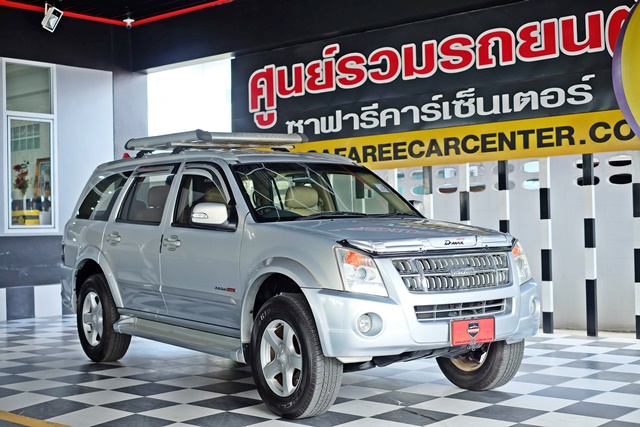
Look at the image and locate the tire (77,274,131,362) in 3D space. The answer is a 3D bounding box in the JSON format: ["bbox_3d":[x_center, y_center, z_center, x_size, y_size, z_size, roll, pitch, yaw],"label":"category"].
[{"bbox_3d":[-1.873,0.914,8.214,0.240,0.745,0.745,0,-1,-35],"label":"tire"}]

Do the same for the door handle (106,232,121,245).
[{"bbox_3d":[-1.688,0.213,7.732,0.055,0.112,0.240,0,-1,-35],"label":"door handle"}]

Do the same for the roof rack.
[{"bbox_3d":[-0.889,-0.593,8.094,1.020,0.140,1.540,0,-1,-35],"label":"roof rack"}]

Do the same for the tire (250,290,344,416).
[{"bbox_3d":[-0.141,0.858,5.705,0.240,0.745,0.745,0,-1,-35],"label":"tire"}]

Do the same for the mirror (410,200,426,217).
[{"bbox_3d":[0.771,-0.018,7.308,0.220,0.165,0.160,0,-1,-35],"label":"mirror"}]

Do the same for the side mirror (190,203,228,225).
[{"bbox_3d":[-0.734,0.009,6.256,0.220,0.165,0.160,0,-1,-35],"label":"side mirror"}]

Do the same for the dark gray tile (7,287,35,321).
[{"bbox_3d":[-3.796,1.141,11.966,0.020,0.400,0.400,-1,-1,41],"label":"dark gray tile"}]

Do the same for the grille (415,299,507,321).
[{"bbox_3d":[0.842,0.568,5.591,0.730,0.090,0.070,0,-1,-35],"label":"grille"}]

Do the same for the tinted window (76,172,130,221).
[{"bbox_3d":[-1.904,-0.138,8.313,0.050,0.430,0.970,24,-14,-32],"label":"tinted window"}]

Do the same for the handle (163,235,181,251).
[{"bbox_3d":[-1.077,0.220,6.847,0.055,0.112,0.240,0,-1,-35],"label":"handle"}]

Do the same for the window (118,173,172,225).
[{"bbox_3d":[-1.389,-0.124,7.544,0.045,0.450,0.900,24,-14,-32],"label":"window"}]

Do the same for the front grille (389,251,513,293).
[{"bbox_3d":[0.824,0.354,5.616,0.920,0.205,0.120,0,-1,-35],"label":"front grille"}]

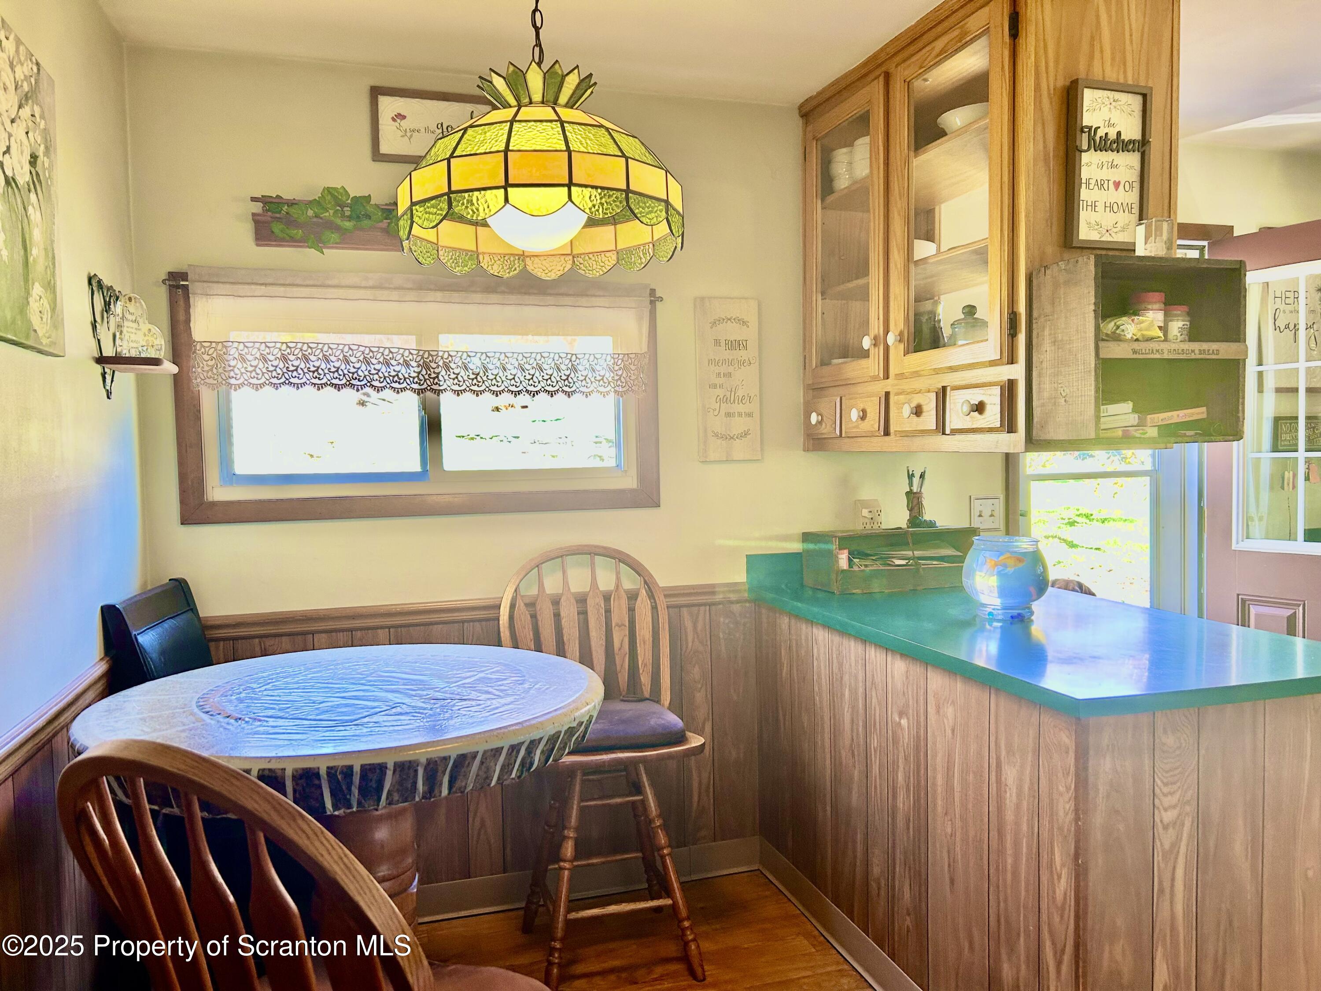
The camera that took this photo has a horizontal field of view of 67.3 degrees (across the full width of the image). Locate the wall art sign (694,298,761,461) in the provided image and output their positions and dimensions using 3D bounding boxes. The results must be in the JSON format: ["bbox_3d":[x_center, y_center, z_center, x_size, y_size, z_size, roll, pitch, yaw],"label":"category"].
[{"bbox_3d":[0.213,-0.357,3.074,0.207,0.498,0.018,-2,3,-18],"label":"wall art sign"}]

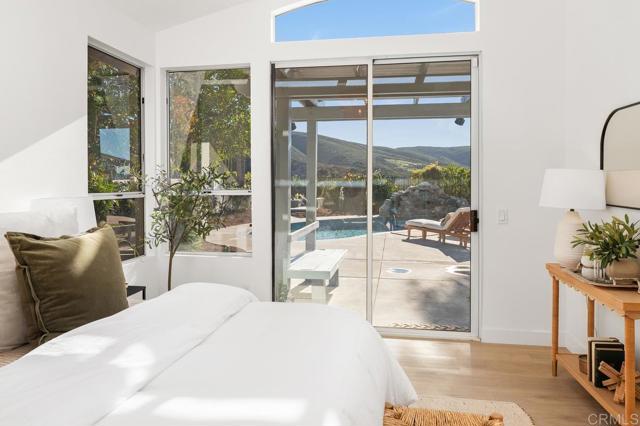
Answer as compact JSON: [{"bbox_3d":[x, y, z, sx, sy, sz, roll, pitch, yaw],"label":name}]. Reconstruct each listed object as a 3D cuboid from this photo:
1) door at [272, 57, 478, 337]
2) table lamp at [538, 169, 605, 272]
[{"bbox_3d":[0.460,-0.135,3.717,1.780,2.370,0.110,0,1,8],"label":"door"},{"bbox_3d":[1.617,0.041,2.725,0.380,0.620,0.380,0,1,8],"label":"table lamp"}]

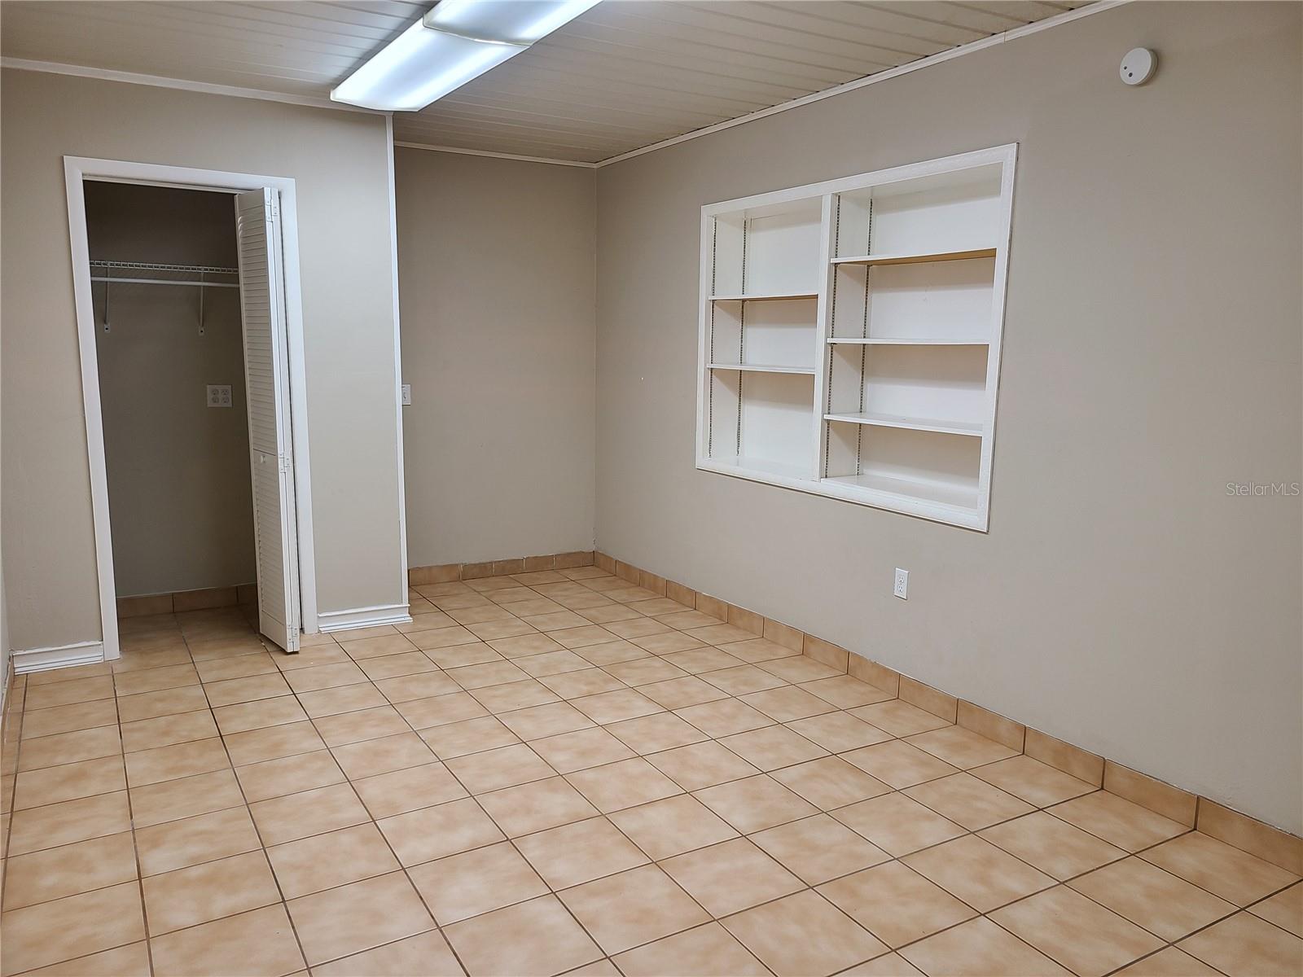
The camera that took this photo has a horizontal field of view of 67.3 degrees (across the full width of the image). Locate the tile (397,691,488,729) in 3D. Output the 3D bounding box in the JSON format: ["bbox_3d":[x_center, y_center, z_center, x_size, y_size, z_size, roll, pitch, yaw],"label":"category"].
[{"bbox_3d":[-0.818,0.867,3.807,0.300,0.010,0.300,-4,10,-30],"label":"tile"}]

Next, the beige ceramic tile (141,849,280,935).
[{"bbox_3d":[-1.147,1.051,2.546,0.300,0.010,0.300,-5,10,-30],"label":"beige ceramic tile"}]

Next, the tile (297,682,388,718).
[{"bbox_3d":[-1.228,0.839,3.873,0.300,0.010,0.300,-5,10,-30],"label":"tile"}]

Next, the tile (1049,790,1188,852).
[{"bbox_3d":[1.410,1.008,2.972,0.285,0.010,0.300,-5,10,-30],"label":"tile"}]

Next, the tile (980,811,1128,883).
[{"bbox_3d":[1.163,1.039,2.849,0.302,0.010,0.302,-4,10,-30],"label":"tile"}]

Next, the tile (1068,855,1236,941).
[{"bbox_3d":[1.307,1.070,2.567,0.300,0.010,0.300,-5,10,-30],"label":"tile"}]

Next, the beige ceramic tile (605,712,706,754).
[{"bbox_3d":[0.017,0.901,3.583,0.298,0.010,0.298,-5,10,-30],"label":"beige ceramic tile"}]

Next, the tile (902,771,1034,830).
[{"bbox_3d":[1.008,0.997,3.112,0.302,0.010,0.302,-4,10,-30],"label":"tile"}]

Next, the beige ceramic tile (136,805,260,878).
[{"bbox_3d":[-1.296,1.006,2.795,0.300,0.010,0.300,-5,10,-30],"label":"beige ceramic tile"}]

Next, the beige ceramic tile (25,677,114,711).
[{"bbox_3d":[-2.357,0.834,3.975,0.300,0.010,0.300,-4,10,-30],"label":"beige ceramic tile"}]

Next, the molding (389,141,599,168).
[{"bbox_3d":[-0.902,-1.878,5.493,1.335,0.032,0.022,-4,10,-30],"label":"molding"}]

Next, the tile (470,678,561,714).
[{"bbox_3d":[-0.554,0.845,3.959,0.300,0.010,0.300,-4,10,-30],"label":"tile"}]

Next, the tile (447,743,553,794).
[{"bbox_3d":[-0.508,0.947,3.289,0.302,0.010,0.302,-4,10,-30],"label":"tile"}]

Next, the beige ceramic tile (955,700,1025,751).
[{"bbox_3d":[1.246,0.870,3.590,0.010,0.102,0.302,-4,10,-30],"label":"beige ceramic tile"}]

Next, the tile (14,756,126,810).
[{"bbox_3d":[-1.862,0.945,3.146,0.300,0.010,0.300,-5,10,-30],"label":"tile"}]

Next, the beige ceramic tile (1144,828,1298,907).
[{"bbox_3d":[1.562,1.050,2.712,0.285,0.010,0.300,-5,10,-30],"label":"beige ceramic tile"}]

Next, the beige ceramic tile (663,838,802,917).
[{"bbox_3d":[0.217,1.054,2.664,0.300,0.010,0.300,-4,10,-30],"label":"beige ceramic tile"}]

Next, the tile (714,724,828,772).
[{"bbox_3d":[0.433,0.923,3.471,0.298,0.010,0.298,-5,10,-30],"label":"tile"}]

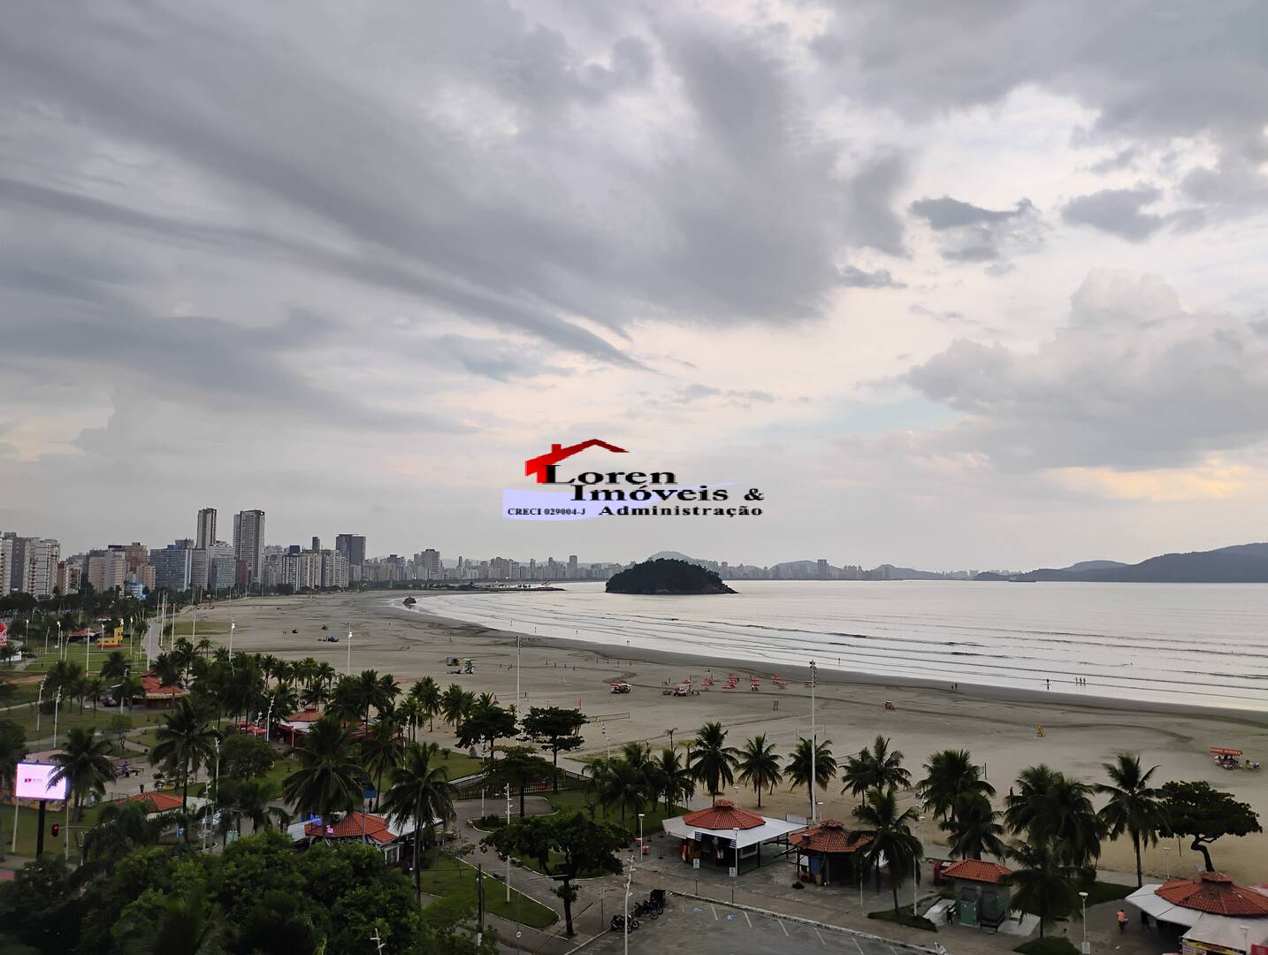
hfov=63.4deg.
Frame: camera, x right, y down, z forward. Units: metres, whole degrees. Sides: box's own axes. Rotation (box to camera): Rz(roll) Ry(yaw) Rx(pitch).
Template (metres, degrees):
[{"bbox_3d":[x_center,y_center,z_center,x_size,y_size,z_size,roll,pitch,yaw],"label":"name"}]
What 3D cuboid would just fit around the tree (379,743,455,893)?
[{"bbox_3d":[-18.110,28.610,85.450,6.290,13.120,6.290,0,-5,0],"label":"tree"}]

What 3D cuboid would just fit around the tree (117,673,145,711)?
[{"bbox_3d":[-98.468,41.966,200.790,5.422,7.343,5.422,3,-6,-26],"label":"tree"}]

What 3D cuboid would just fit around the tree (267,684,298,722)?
[{"bbox_3d":[-63.310,40.800,184.760,5.890,7.540,5.890,0,-5,0],"label":"tree"}]

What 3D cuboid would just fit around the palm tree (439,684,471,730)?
[{"bbox_3d":[-31.486,40.613,180.205,5.830,8.970,5.830,0,-5,0],"label":"palm tree"}]

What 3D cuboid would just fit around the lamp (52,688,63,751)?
[{"bbox_3d":[-88.174,36.763,157.092,1.100,9.454,0.900,0,-5,0],"label":"lamp"}]

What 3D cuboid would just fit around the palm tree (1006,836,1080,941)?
[{"bbox_3d":[30.560,30.820,77.040,5.430,7.410,5.430,-2,-6,21],"label":"palm tree"}]

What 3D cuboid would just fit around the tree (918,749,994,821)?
[{"bbox_3d":[34.650,33.380,110.020,8.180,8.240,8.180,0,-5,0],"label":"tree"}]

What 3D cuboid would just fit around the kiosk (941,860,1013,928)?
[{"bbox_3d":[26.720,31.900,79.038,4.400,4.400,3.900,-4,-7,37],"label":"kiosk"}]

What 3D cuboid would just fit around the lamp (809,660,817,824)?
[{"bbox_3d":[20.255,29.850,116.518,0.900,18.230,0.900,-4,-7,37],"label":"lamp"}]

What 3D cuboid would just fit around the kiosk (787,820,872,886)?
[{"bbox_3d":[18.700,34.775,97.524,7.500,4.800,7.500,-2,-6,22],"label":"kiosk"}]

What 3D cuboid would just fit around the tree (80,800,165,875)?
[{"bbox_3d":[-40.820,30.320,81.820,6.720,9.040,6.720,0,-5,0],"label":"tree"}]

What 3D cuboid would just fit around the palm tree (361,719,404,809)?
[{"bbox_3d":[-28.940,33.010,117.910,5.010,10.460,5.010,0,-5,0],"label":"palm tree"}]

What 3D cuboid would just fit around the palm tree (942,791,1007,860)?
[{"bbox_3d":[29.880,31.760,90.520,5.770,8.060,5.770,-1,-6,18],"label":"palm tree"}]

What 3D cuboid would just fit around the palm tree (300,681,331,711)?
[{"bbox_3d":[-59.830,41.610,193.050,5.400,6.960,5.400,2,-6,-17],"label":"palm tree"}]

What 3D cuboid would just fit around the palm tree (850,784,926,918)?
[{"bbox_3d":[19.999,29.364,81.004,5.781,9.824,5.781,-1,-6,13],"label":"palm tree"}]

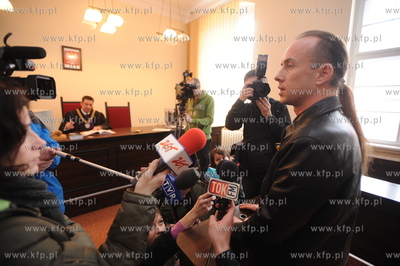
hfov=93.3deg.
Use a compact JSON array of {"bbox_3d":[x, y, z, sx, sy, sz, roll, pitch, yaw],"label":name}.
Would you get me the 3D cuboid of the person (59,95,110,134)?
[{"bbox_3d":[-1.790,0.070,3.021,0.680,1.300,0.750,-6,11,-35],"label":"person"}]

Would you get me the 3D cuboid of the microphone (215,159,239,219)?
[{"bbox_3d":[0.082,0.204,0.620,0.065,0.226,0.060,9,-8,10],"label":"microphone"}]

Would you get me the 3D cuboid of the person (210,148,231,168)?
[{"bbox_3d":[0.198,0.642,1.878,0.500,1.000,0.650,-1,9,-12],"label":"person"}]

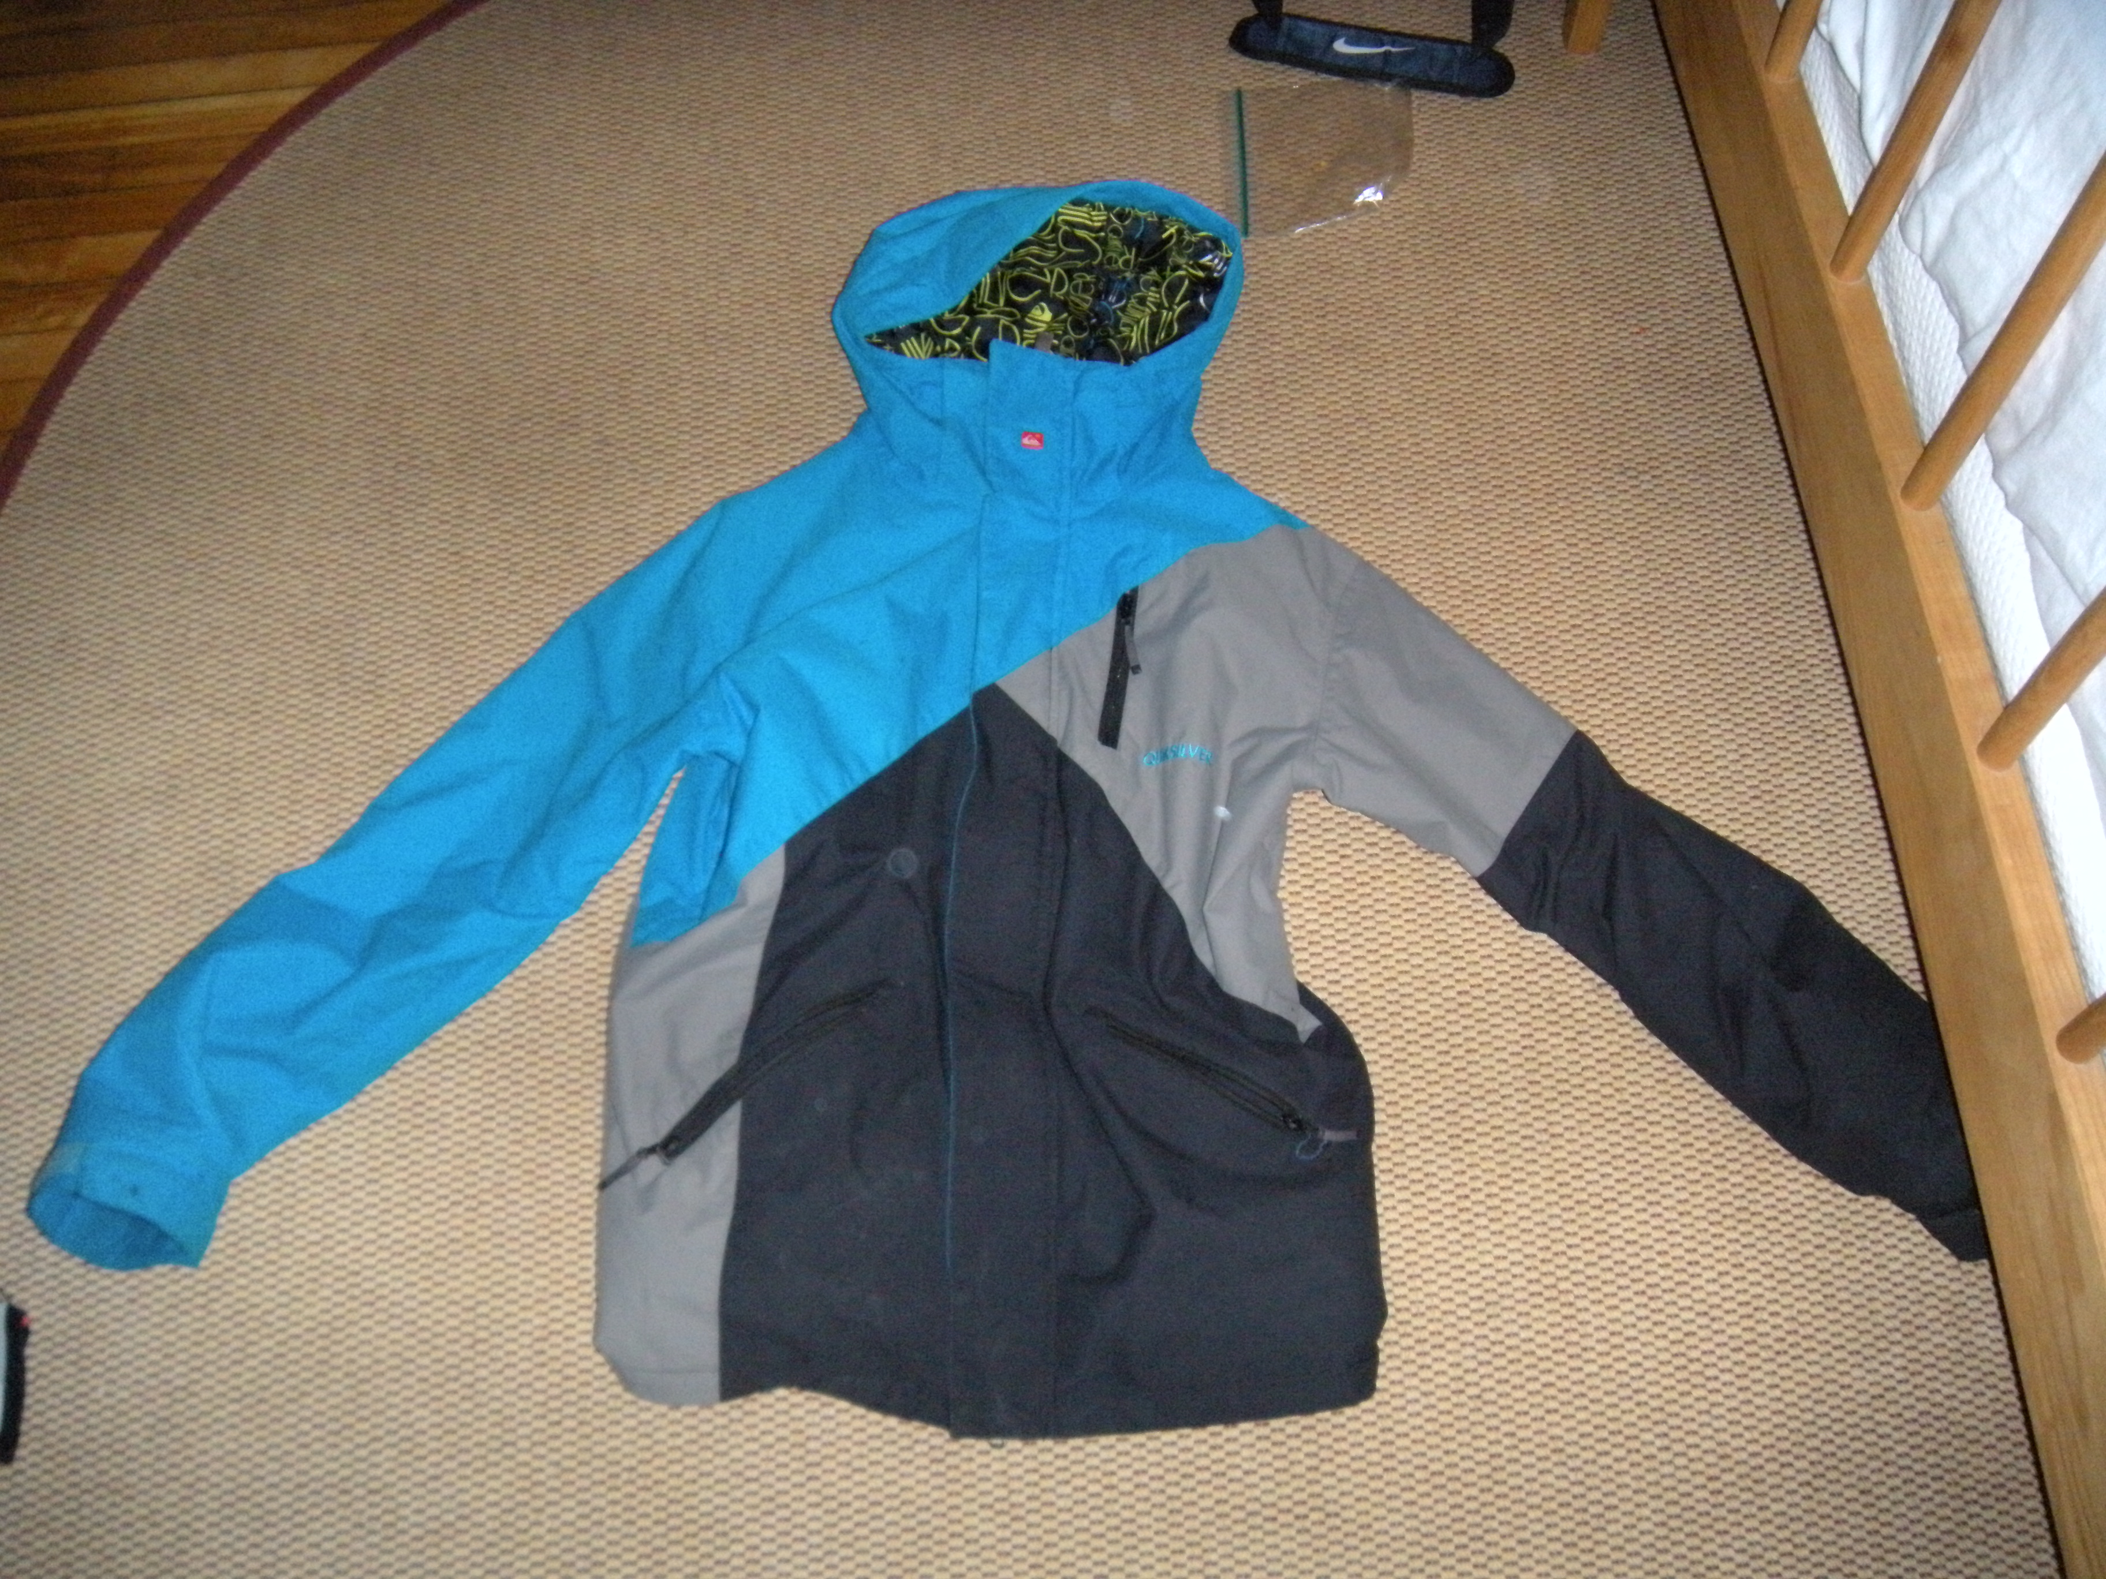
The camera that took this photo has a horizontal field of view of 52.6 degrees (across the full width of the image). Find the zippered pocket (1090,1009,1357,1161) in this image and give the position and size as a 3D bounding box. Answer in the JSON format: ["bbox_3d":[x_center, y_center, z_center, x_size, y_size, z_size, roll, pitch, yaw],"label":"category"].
[{"bbox_3d":[0.108,0.193,1.391,0.188,0.020,0.038,27,68,13],"label":"zippered pocket"}]

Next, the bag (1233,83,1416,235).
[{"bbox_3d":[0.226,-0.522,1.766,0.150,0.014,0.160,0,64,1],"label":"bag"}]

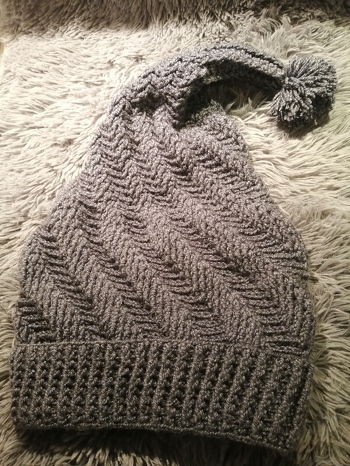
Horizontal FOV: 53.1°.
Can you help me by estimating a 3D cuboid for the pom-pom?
[{"bbox_3d":[0.163,-0.178,0.443,0.085,0.080,0.085,0,62,0],"label":"pom-pom"}]

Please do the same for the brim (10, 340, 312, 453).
[{"bbox_3d":[-0.015,0.137,0.306,0.258,0.032,0.072,3,62,2],"label":"brim"}]

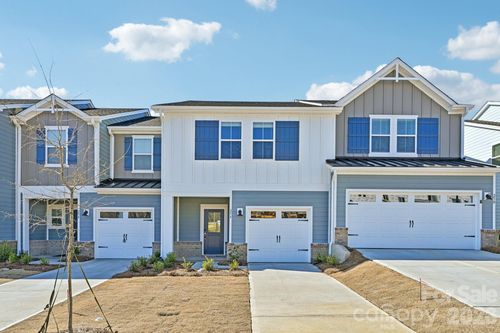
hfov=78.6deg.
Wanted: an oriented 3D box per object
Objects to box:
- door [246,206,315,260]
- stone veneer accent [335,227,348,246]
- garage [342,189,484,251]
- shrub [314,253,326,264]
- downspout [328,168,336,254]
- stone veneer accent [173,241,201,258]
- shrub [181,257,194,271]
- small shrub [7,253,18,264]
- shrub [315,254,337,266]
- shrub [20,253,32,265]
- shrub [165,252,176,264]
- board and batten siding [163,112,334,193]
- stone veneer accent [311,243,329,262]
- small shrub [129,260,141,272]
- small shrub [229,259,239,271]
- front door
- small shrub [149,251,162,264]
[{"bbox_3d":[1.159,2.684,12.000,2.580,2.200,0.140,0,0,0],"label":"door"},{"bbox_3d":[3.356,2.578,11.200,0.510,0.730,0.180,0,0,0],"label":"stone veneer accent"},{"bbox_3d":[6.236,2.047,11.630,5.071,2.260,0.120,0,0,0],"label":"garage"},{"bbox_3d":[2.786,3.565,11.900,0.468,0.429,0.440,0,0,0],"label":"shrub"},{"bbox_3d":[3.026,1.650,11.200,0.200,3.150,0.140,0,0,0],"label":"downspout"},{"bbox_3d":[-2.759,3.746,13.700,1.250,0.840,0.150,0,0,0],"label":"stone veneer accent"},{"bbox_3d":[-2.169,3.367,10.600,0.480,0.480,0.460,0,0,0],"label":"shrub"},{"bbox_3d":[-9.468,3.675,12.200,0.439,0.479,0.450,0,0,0],"label":"small shrub"},{"bbox_3d":[2.707,3.370,10.950,0.780,0.430,0.500,0,0,0],"label":"shrub"},{"bbox_3d":[-8.270,3.404,11.300,0.450,0.450,0.440,0,0,0],"label":"shrub"},{"bbox_3d":[-2.942,3.404,11.300,0.450,0.450,0.440,0,0,0],"label":"shrub"},{"bbox_3d":[-0.060,-0.572,12.250,6.911,3.176,0.150,0,0,0],"label":"board and batten siding"},{"bbox_3d":[2.785,3.461,12.150,0.716,0.796,0.160,0,0,0],"label":"stone veneer accent"},{"bbox_3d":[-3.933,3.405,10.400,0.420,0.420,0.420,0,0,0],"label":"small shrub"},{"bbox_3d":[-0.587,3.603,11.200,0.367,0.458,0.380,0,0,0],"label":"small shrub"},{"bbox_3d":[-1.600,2.891,13.500,0.930,2.040,0.070,1,0,0],"label":"front door"},{"bbox_3d":[-3.744,3.615,12.100,0.515,0.535,0.500,0,0,0],"label":"small shrub"}]

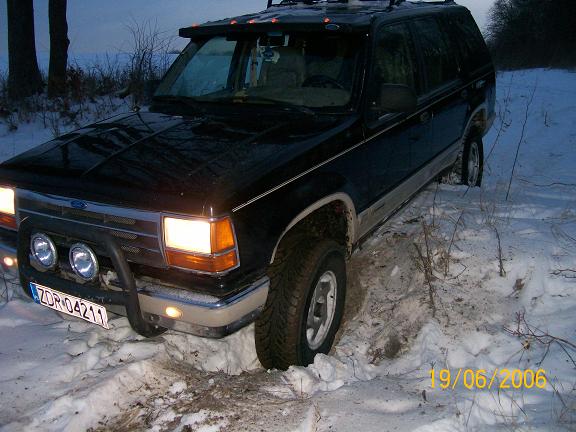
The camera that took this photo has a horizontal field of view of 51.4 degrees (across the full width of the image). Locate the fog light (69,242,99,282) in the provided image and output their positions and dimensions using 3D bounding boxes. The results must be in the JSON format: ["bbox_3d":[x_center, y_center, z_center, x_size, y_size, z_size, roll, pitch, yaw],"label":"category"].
[{"bbox_3d":[-0.881,0.187,2.693,0.175,0.175,0.090,10,24,31],"label":"fog light"}]

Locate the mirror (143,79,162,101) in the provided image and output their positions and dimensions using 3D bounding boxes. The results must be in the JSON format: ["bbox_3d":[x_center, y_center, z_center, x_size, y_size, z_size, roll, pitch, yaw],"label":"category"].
[{"bbox_3d":[-0.981,-0.936,4.335,0.220,0.150,0.130,10,24,31],"label":"mirror"}]

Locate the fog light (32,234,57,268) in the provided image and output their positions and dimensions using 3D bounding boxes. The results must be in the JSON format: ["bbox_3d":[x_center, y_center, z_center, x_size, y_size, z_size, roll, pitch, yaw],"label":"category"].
[{"bbox_3d":[-1.120,0.147,2.837,0.175,0.175,0.090,10,24,31],"label":"fog light"}]

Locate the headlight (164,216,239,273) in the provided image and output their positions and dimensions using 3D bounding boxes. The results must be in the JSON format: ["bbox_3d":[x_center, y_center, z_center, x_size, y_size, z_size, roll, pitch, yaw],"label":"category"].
[{"bbox_3d":[-0.367,0.111,2.519,0.290,0.225,0.150,10,24,31],"label":"headlight"}]

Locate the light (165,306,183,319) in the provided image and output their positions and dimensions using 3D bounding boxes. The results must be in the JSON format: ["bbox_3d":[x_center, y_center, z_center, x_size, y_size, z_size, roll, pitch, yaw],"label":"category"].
[{"bbox_3d":[-0.484,0.408,2.570,0.080,0.052,0.045,10,24,31],"label":"light"}]

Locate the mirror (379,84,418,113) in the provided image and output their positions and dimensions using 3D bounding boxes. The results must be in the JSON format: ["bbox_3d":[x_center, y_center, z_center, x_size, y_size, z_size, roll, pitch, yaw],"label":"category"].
[{"bbox_3d":[0.610,-0.653,3.329,0.220,0.150,0.130,10,24,31],"label":"mirror"}]

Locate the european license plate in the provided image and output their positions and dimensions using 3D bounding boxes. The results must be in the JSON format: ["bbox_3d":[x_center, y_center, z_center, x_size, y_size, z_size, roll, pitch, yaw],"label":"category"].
[{"bbox_3d":[-1.026,0.420,2.808,0.520,0.114,0.015,10,28,31],"label":"european license plate"}]

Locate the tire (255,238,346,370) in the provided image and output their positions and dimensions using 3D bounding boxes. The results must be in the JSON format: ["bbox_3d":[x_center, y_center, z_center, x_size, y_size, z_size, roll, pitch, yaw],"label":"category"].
[{"bbox_3d":[0.093,0.495,3.261,0.245,0.745,0.745,8,24,25],"label":"tire"}]

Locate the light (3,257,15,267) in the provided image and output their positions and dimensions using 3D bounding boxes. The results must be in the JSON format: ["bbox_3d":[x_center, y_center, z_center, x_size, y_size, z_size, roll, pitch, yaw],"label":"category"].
[{"bbox_3d":[-1.453,0.241,3.155,0.080,0.052,0.045,10,24,31],"label":"light"}]

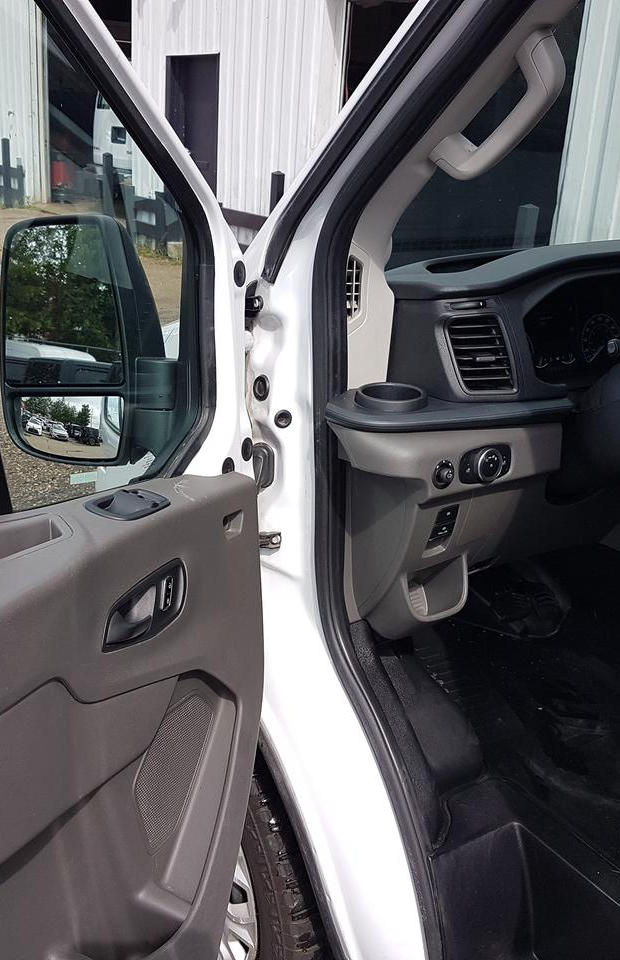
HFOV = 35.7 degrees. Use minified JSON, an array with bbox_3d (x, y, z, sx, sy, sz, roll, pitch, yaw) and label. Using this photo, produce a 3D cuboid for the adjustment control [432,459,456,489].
[{"bbox_3d":[0.179,-0.005,1.260,0.038,0.038,0.020,-9,13,-32],"label":"adjustment control"}]

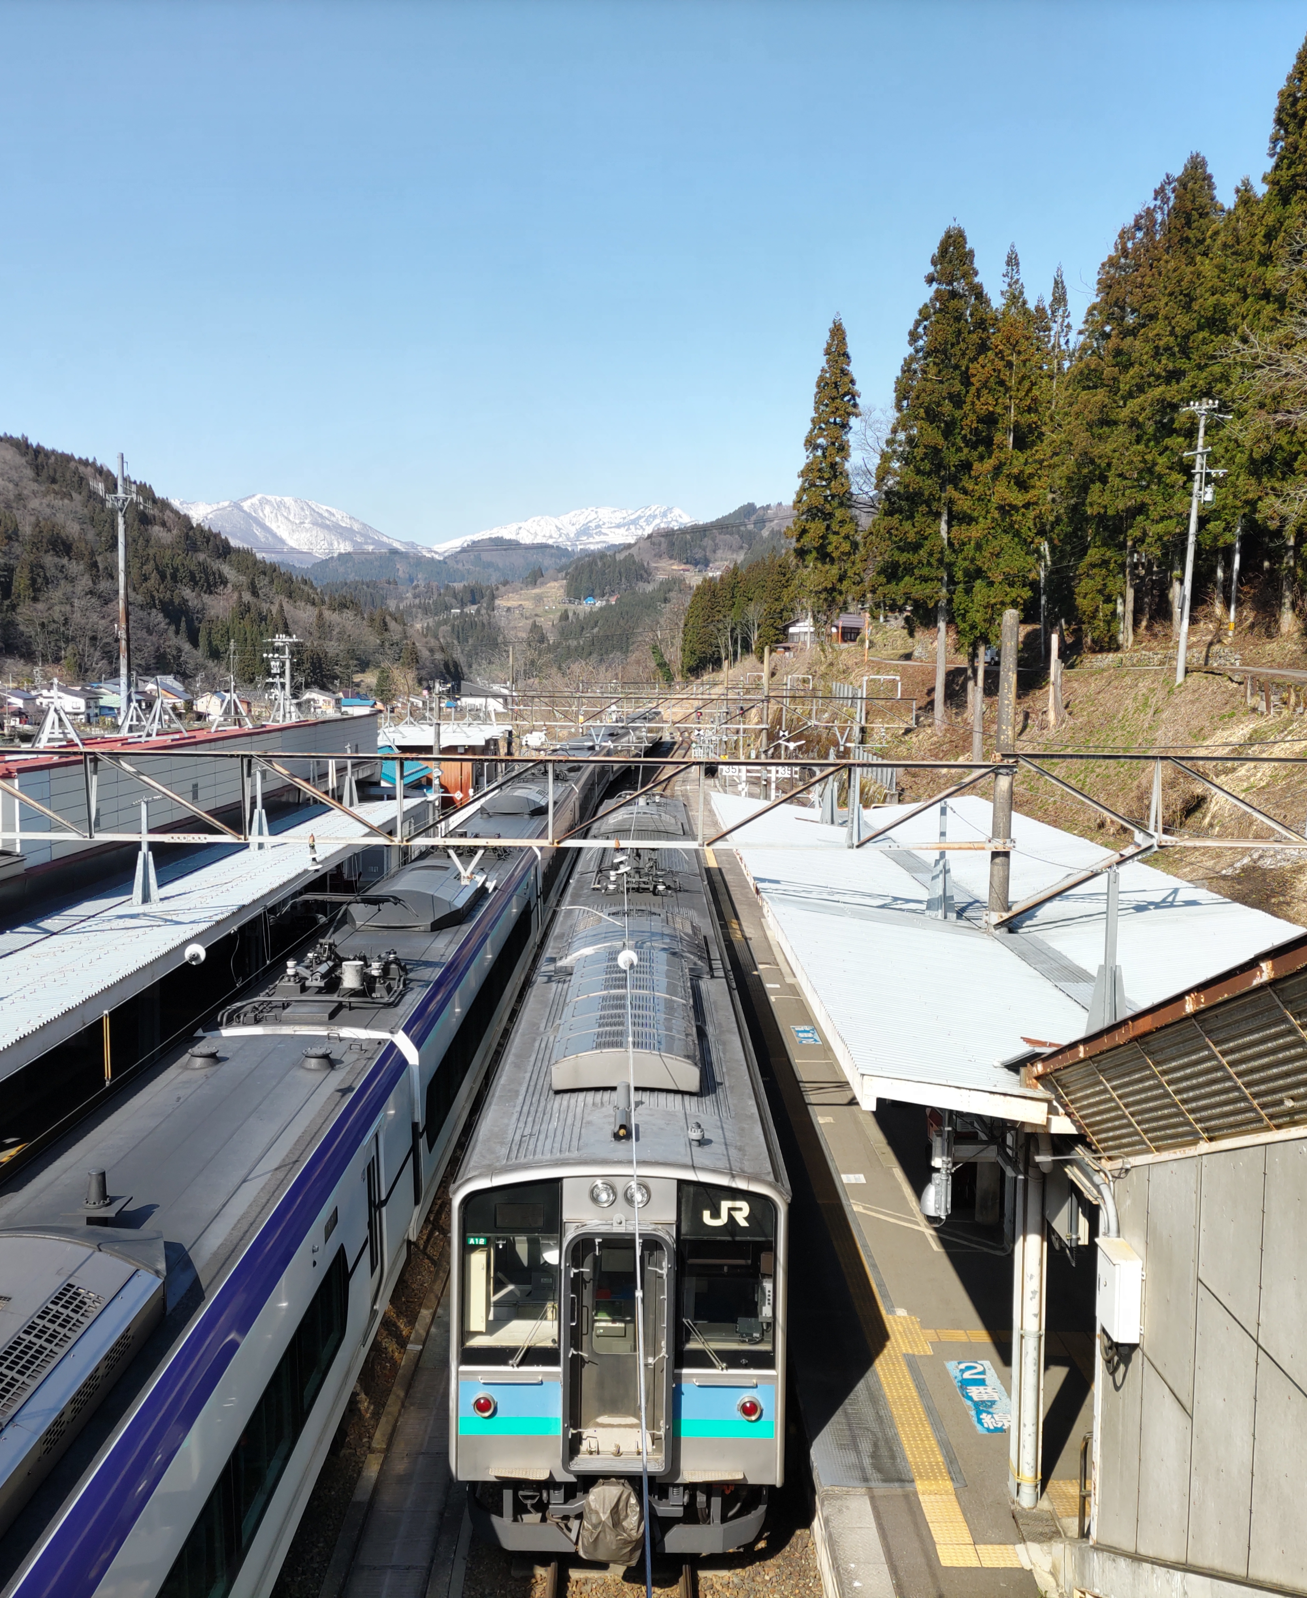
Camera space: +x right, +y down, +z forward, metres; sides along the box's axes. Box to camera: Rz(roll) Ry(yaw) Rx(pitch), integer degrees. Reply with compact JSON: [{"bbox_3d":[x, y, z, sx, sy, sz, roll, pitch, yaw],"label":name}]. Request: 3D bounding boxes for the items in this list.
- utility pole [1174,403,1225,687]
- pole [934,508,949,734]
[{"bbox_3d":[21.755,-10.319,64.464,1.900,11.303,1.400,3,5,0],"label":"utility pole"},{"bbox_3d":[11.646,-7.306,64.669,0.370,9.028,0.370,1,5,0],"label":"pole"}]

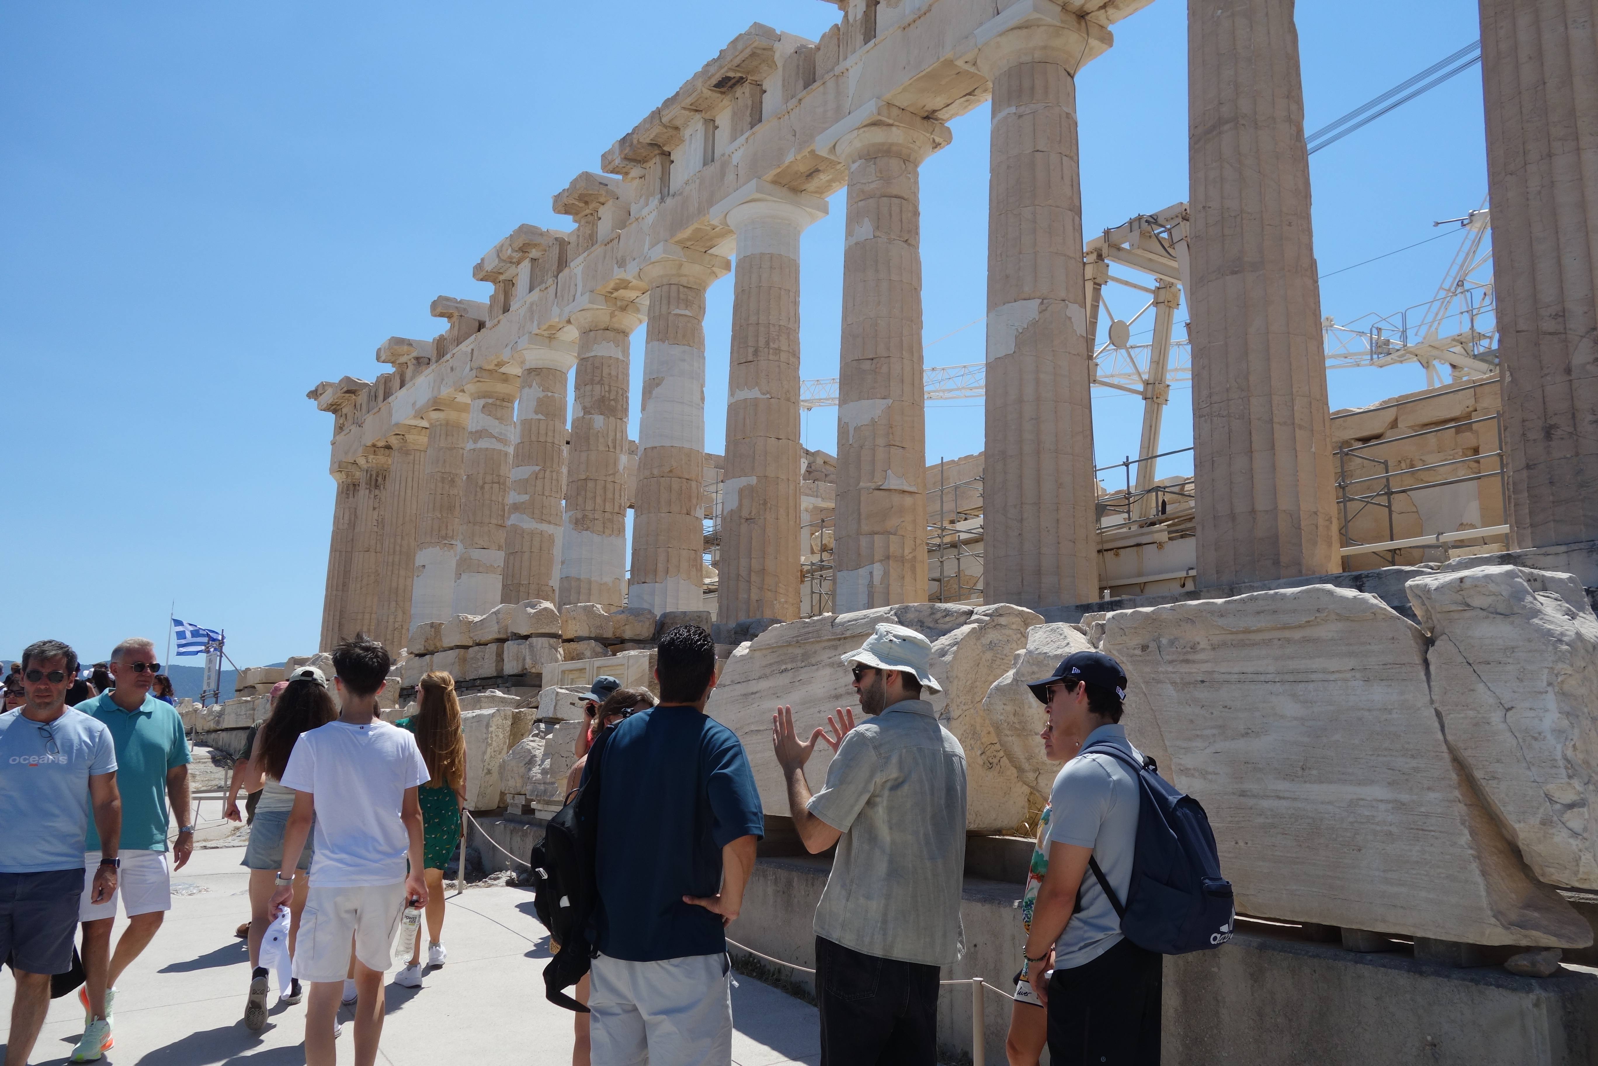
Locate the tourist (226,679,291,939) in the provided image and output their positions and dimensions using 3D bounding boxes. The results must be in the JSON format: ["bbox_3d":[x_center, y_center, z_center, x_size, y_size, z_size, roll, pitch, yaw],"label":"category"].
[{"bbox_3d":[-3.529,1.826,8.362,0.560,1.700,0.500,8,-12,-34],"label":"tourist"}]

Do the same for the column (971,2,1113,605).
[{"bbox_3d":[4.144,-3.764,21.636,2.020,10.430,2.020,1,-11,0],"label":"column"}]

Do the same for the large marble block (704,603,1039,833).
[{"bbox_3d":[0.372,1.218,8.392,0.770,1.370,3.000,8,-12,-34],"label":"large marble block"}]

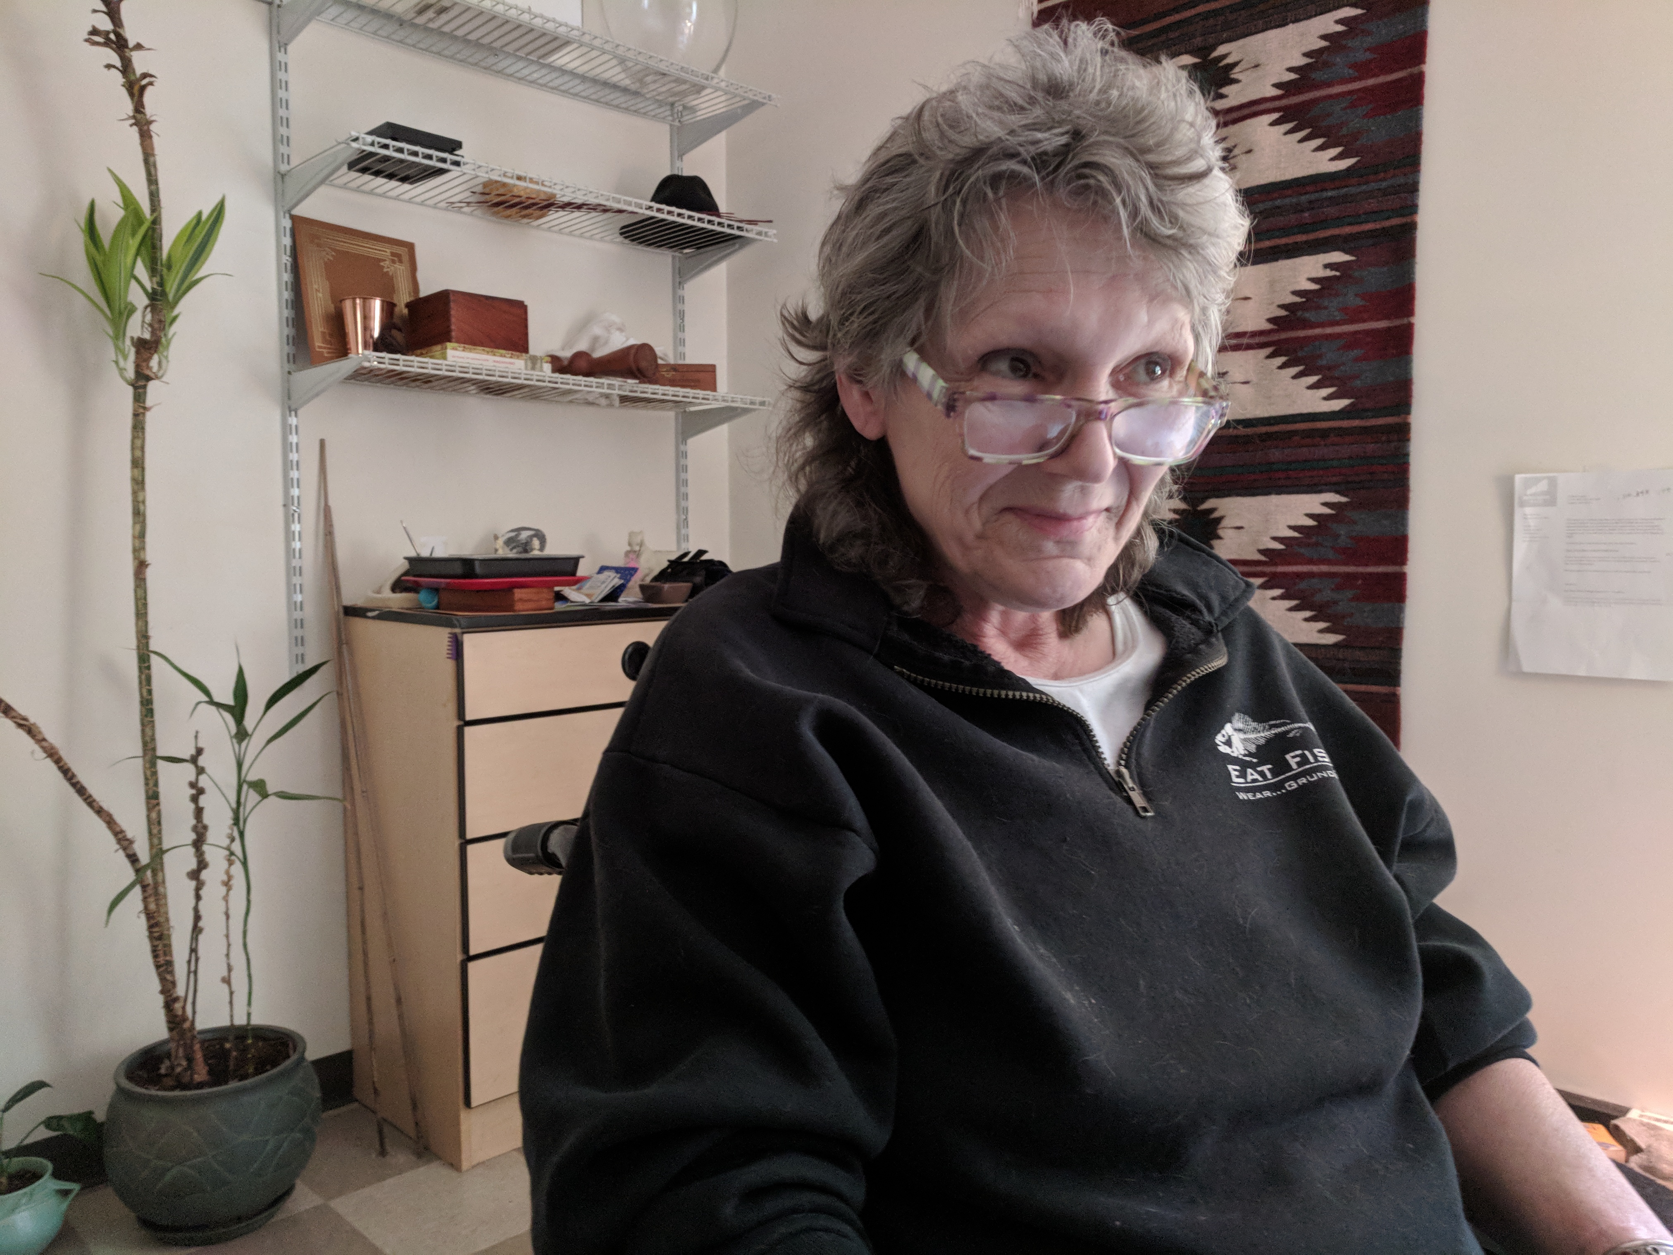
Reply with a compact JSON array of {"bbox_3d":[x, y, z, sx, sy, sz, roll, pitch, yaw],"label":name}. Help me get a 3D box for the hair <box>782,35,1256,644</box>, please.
[{"bbox_3d":[0.097,-0.147,0.625,0.215,0.290,0.235,-1,11,-17],"label":"hair"}]

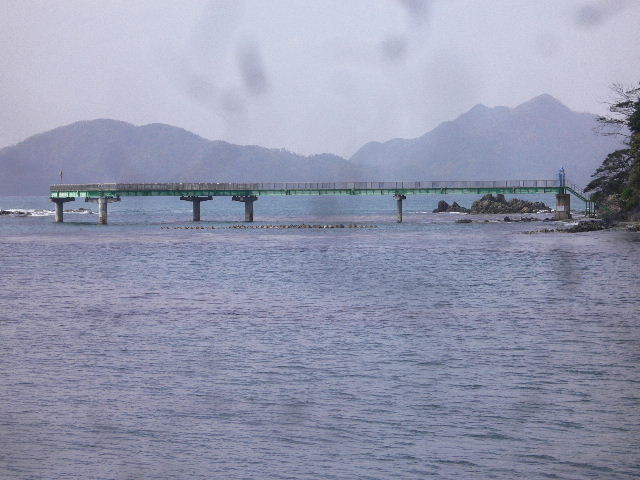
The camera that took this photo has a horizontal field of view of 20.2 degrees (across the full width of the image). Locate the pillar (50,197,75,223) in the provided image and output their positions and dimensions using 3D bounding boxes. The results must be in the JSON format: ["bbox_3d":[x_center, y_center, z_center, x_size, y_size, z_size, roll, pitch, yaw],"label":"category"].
[{"bbox_3d":[-41.639,-4.932,290.000,3.400,4.200,2.000,-1,2,-27],"label":"pillar"}]

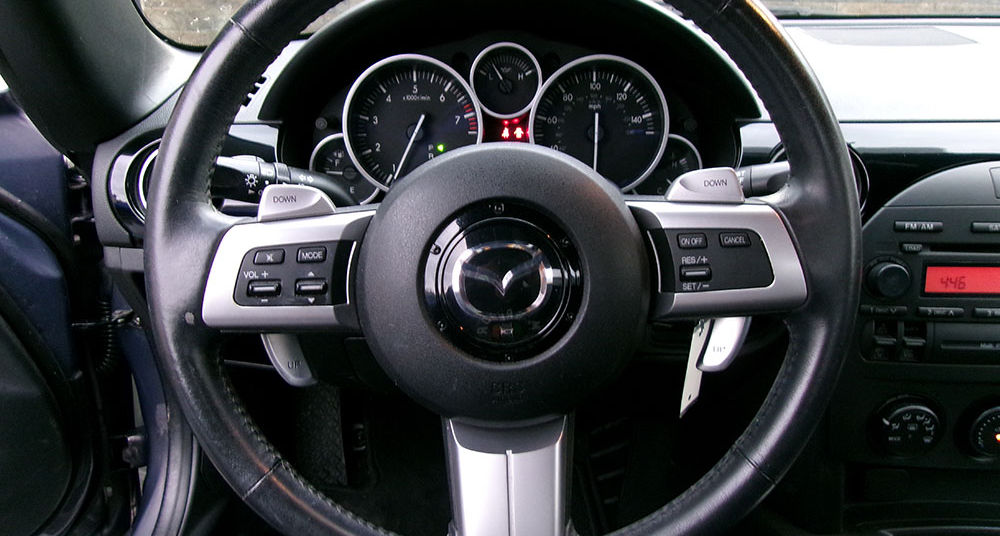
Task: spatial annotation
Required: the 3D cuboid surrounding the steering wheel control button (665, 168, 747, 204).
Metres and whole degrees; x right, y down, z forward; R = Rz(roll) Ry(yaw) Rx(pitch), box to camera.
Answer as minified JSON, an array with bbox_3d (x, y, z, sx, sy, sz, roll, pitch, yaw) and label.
[{"bbox_3d":[0.110,-0.044,0.419,0.043,0.021,0.020,0,-5,0],"label":"steering wheel control button"}]

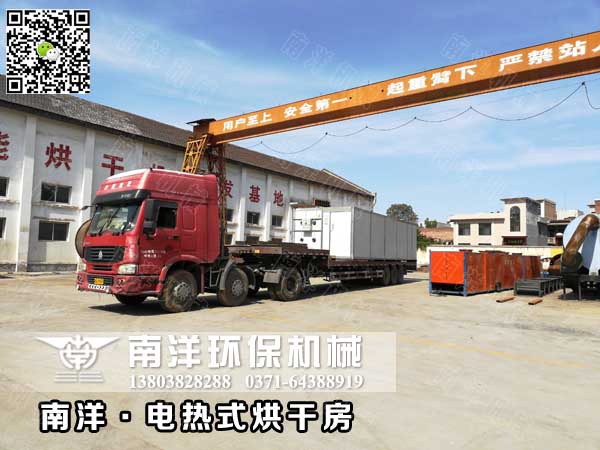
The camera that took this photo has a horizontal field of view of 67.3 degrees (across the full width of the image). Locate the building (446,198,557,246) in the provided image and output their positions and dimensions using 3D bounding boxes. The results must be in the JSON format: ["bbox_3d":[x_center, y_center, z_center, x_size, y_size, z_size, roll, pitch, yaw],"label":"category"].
[{"bbox_3d":[34.123,1.898,76.701,13.000,10.900,13.000,-3,-6,38],"label":"building"}]

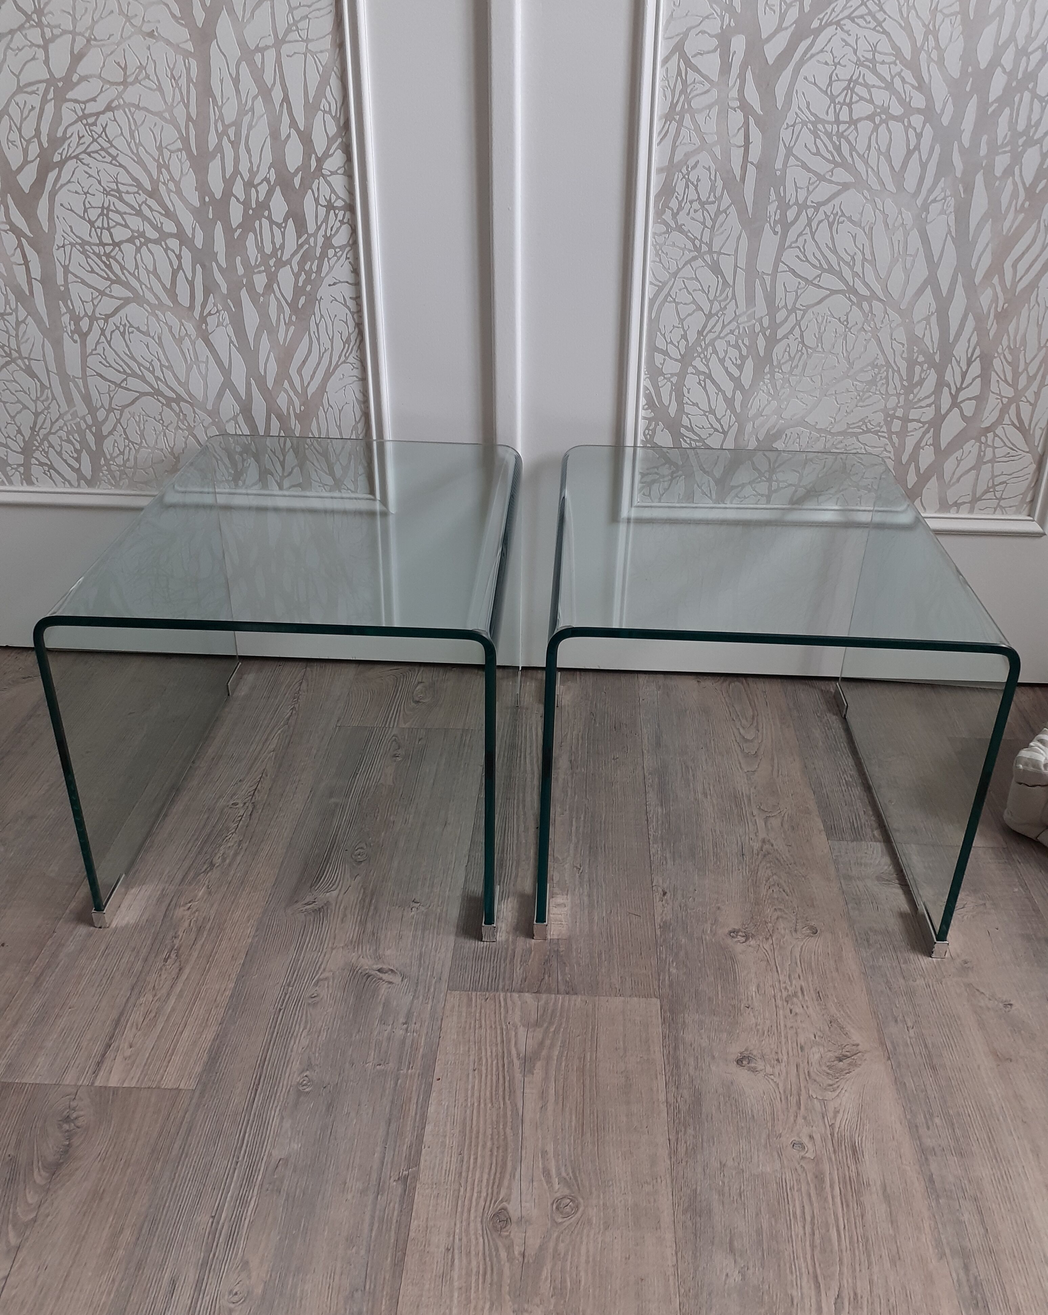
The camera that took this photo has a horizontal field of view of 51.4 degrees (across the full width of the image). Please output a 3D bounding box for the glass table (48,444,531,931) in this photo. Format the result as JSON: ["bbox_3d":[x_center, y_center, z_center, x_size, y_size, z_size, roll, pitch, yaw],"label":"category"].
[{"bbox_3d":[-0.257,0.004,1.466,0.480,0.419,0.597,2,29,2],"label":"glass table"}]

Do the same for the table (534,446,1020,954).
[{"bbox_3d":[0.276,0.018,1.457,0.480,0.419,0.597,2,29,2],"label":"table"}]

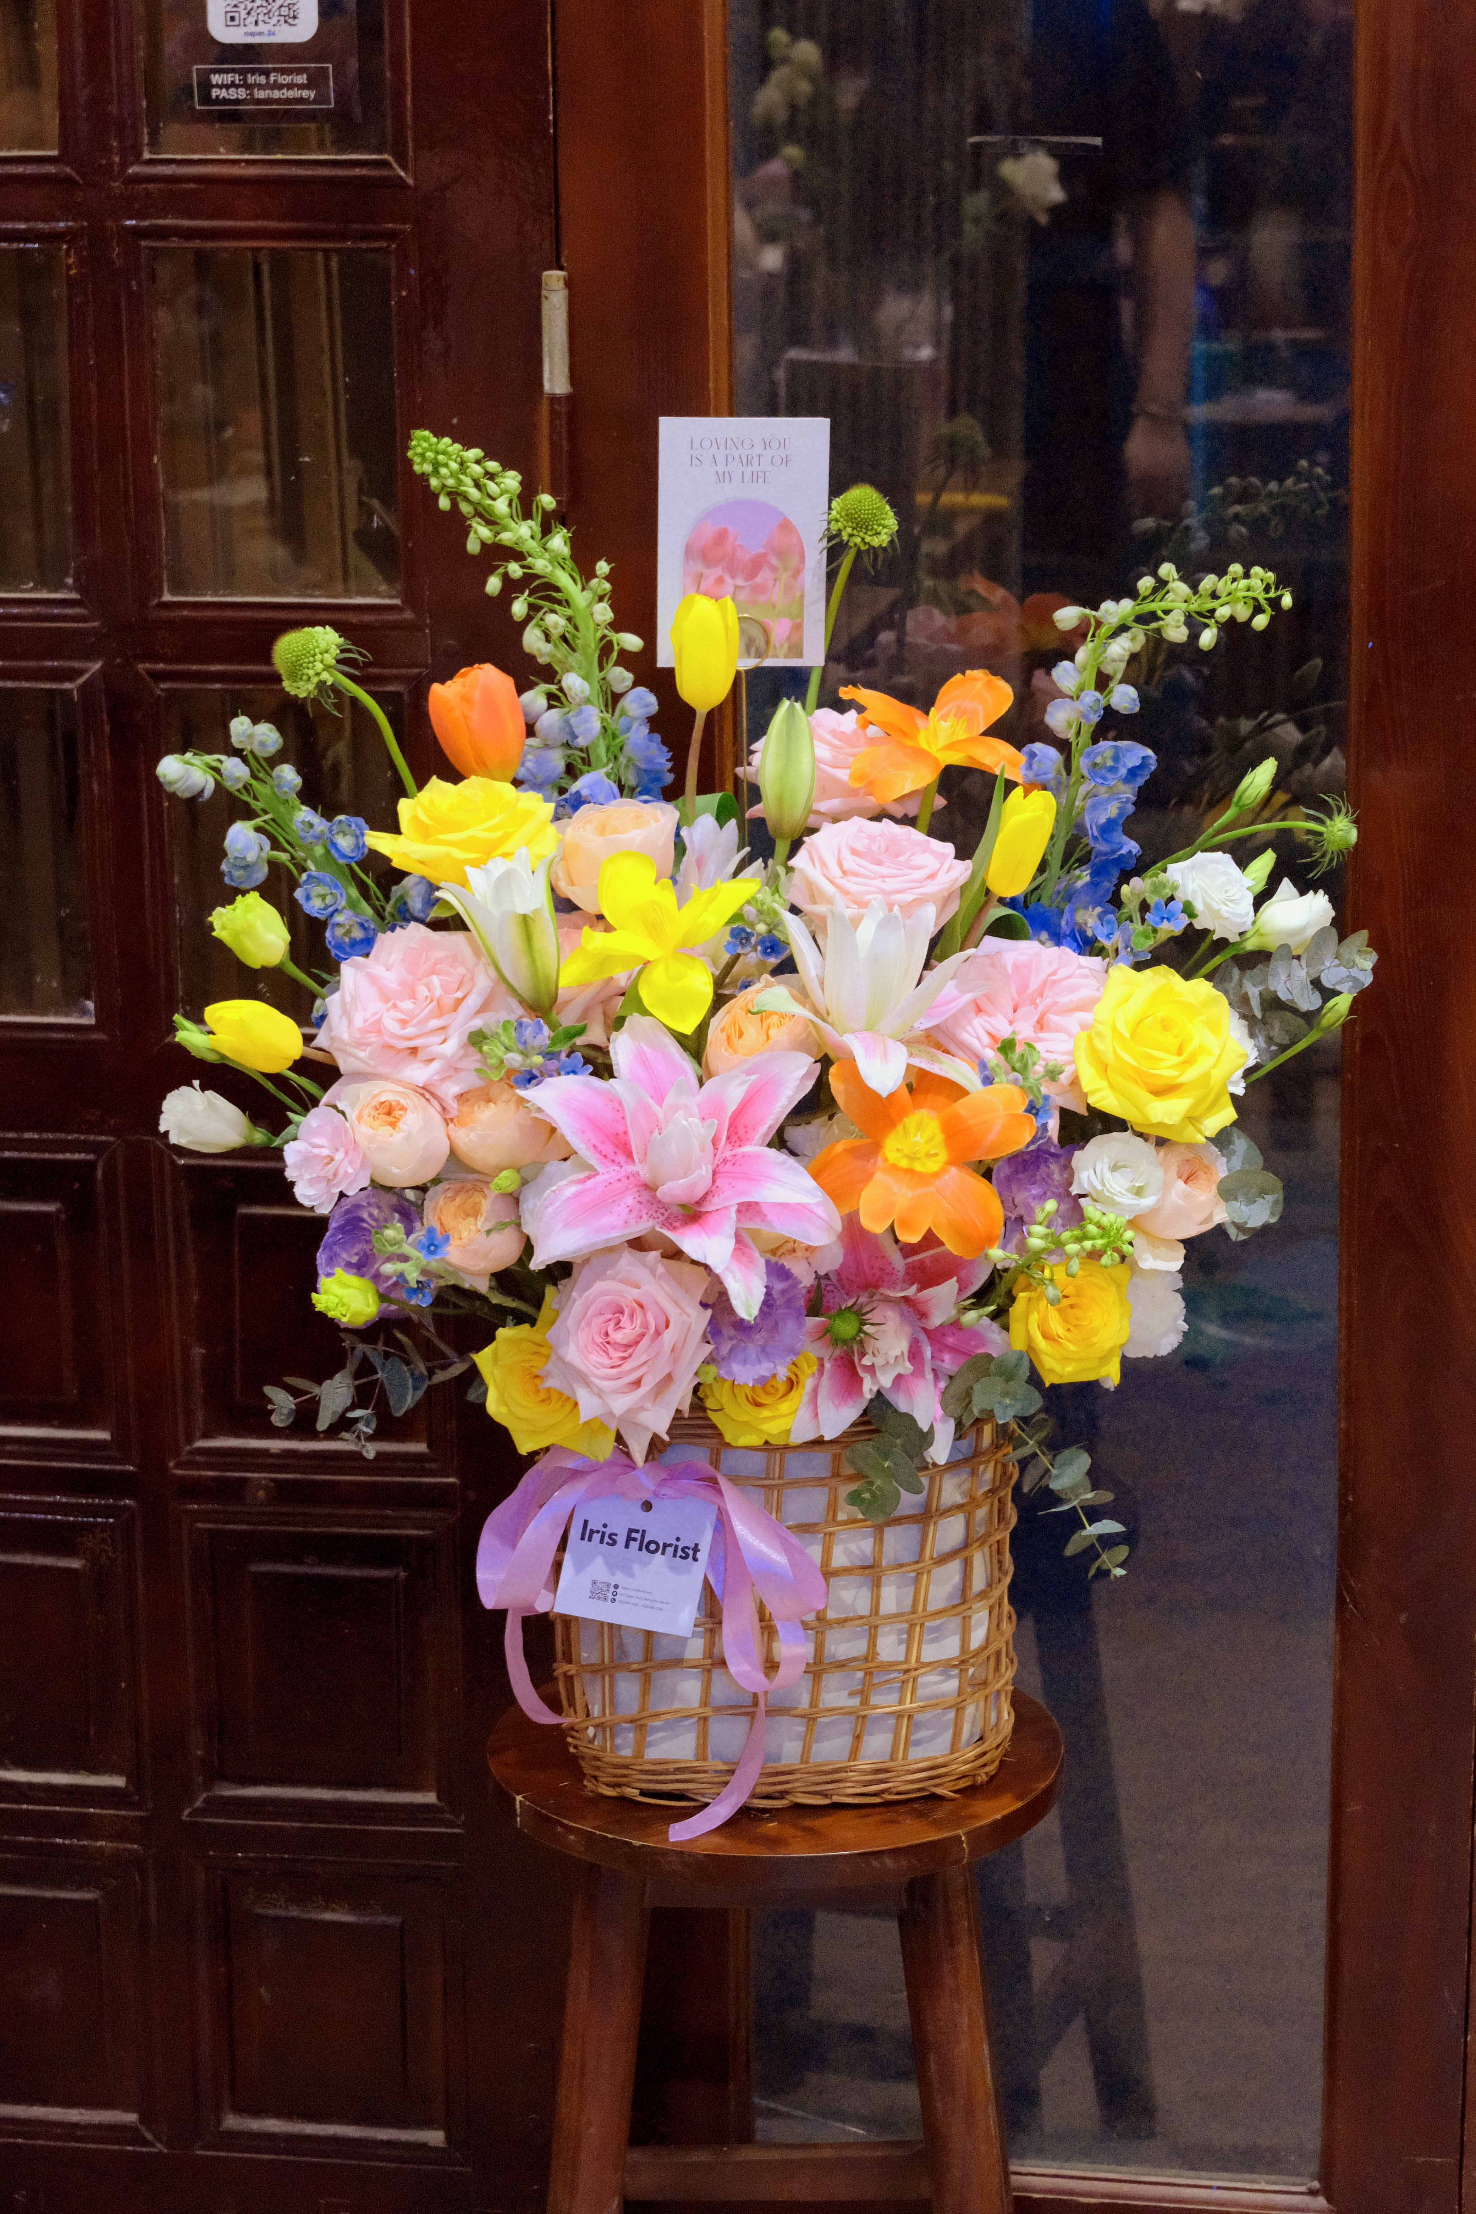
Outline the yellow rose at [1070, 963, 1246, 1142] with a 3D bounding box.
[{"bbox_3d":[0.221,-0.028,2.420,0.092,0.094,0.068,-3,-19,-9],"label":"yellow rose"}]

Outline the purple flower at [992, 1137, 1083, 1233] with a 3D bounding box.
[{"bbox_3d":[0.158,0.046,2.450,0.057,0.061,0.048,-3,-5,-9],"label":"purple flower"}]

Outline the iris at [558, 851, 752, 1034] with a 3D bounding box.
[{"bbox_3d":[-0.044,-0.087,2.430,0.100,0.096,0.065,-1,-16,0],"label":"iris"}]

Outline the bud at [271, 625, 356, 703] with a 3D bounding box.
[{"bbox_3d":[-0.233,-0.243,2.531,0.041,0.039,0.040,12,-1,43],"label":"bud"}]

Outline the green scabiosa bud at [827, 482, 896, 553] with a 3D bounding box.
[{"bbox_3d":[0.068,-0.323,2.520,0.037,0.036,0.037,9,13,0],"label":"green scabiosa bud"}]

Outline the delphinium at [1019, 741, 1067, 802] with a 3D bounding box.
[{"bbox_3d":[0.168,-0.184,2.540,0.029,0.029,0.027,-29,-31,20],"label":"delphinium"}]

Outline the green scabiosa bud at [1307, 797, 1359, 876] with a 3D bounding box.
[{"bbox_3d":[0.330,-0.150,2.556,0.034,0.043,0.035,7,15,29],"label":"green scabiosa bud"}]

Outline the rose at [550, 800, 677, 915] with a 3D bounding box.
[{"bbox_3d":[-0.067,-0.136,2.527,0.071,0.062,0.066,-1,13,0],"label":"rose"}]

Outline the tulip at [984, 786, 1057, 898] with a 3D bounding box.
[{"bbox_3d":[0.154,-0.144,2.510,0.034,0.062,0.034,20,12,0],"label":"tulip"}]

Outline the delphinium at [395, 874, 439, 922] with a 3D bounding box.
[{"bbox_3d":[-0.181,-0.118,2.610,0.027,0.029,0.026,-4,12,-11],"label":"delphinium"}]

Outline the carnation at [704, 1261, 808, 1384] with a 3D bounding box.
[{"bbox_3d":[0.010,0.119,2.540,0.060,0.068,0.045,-1,3,0],"label":"carnation"}]

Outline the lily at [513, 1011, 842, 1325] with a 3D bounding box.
[{"bbox_3d":[-0.031,0.032,2.500,0.170,0.160,0.090,0,-12,3],"label":"lily"}]

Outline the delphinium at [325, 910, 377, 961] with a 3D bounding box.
[{"bbox_3d":[-0.211,-0.094,2.520,0.028,0.028,0.023,-6,-12,5],"label":"delphinium"}]

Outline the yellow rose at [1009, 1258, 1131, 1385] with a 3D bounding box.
[{"bbox_3d":[0.181,0.118,2.505,0.067,0.067,0.058,4,-30,-3],"label":"yellow rose"}]

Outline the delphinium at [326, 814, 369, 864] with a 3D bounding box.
[{"bbox_3d":[-0.220,-0.151,2.600,0.025,0.029,0.025,-1,-6,0],"label":"delphinium"}]

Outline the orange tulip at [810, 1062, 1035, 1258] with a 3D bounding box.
[{"bbox_3d":[0.100,0.028,2.510,0.120,0.108,0.062,-2,-14,-3],"label":"orange tulip"}]

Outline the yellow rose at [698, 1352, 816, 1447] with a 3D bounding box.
[{"bbox_3d":[0.011,0.160,2.560,0.067,0.064,0.050,-1,3,-2],"label":"yellow rose"}]

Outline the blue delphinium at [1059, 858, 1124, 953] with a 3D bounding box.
[{"bbox_3d":[0.197,-0.113,2.574,0.037,0.051,0.038,-3,14,-10],"label":"blue delphinium"}]

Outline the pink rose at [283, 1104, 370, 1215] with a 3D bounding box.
[{"bbox_3d":[-0.230,0.029,2.580,0.050,0.060,0.042,4,7,20],"label":"pink rose"}]

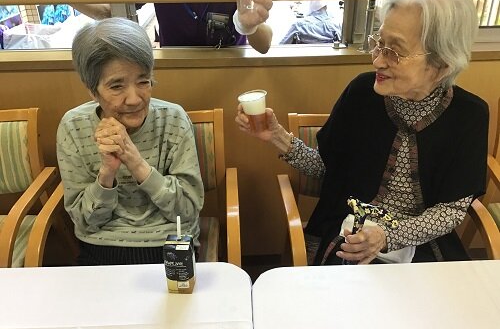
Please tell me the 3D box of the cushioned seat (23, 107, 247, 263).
[{"bbox_3d":[-0.302,0.278,1.474,0.560,0.810,0.570,-2,24,-2],"label":"cushioned seat"}]

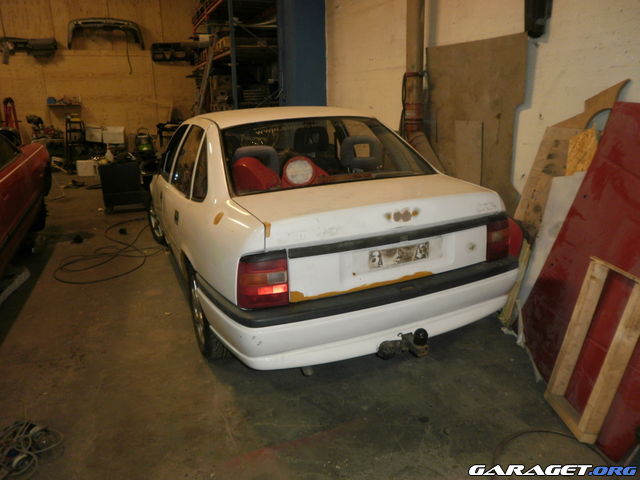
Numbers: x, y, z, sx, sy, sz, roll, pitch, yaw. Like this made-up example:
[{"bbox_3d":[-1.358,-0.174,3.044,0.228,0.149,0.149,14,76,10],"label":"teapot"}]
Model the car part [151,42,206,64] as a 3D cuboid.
[{"bbox_3d":[-3.392,-4.614,11.836,1.400,0.450,0.380,-7,16,-19],"label":"car part"}]

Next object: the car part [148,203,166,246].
[{"bbox_3d":[-1.625,-0.227,5.109,0.200,0.600,0.600,-8,17,-22],"label":"car part"}]

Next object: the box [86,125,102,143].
[{"bbox_3d":[-5.395,-2.543,11.500,0.360,0.380,0.340,-7,16,-19],"label":"box"}]

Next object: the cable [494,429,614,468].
[{"bbox_3d":[0.924,0.870,1.997,0.500,0.015,0.270,-2,15,0],"label":"cable"}]

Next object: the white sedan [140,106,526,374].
[{"bbox_3d":[-0.481,-0.393,4.099,1.700,1.400,4.380,-8,17,-22],"label":"white sedan"}]

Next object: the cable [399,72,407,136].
[{"bbox_3d":[0.764,-1.254,4.450,0.090,0.620,0.100,-7,16,-19],"label":"cable"}]

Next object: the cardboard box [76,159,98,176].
[{"bbox_3d":[-5.345,-1.648,11.050,0.400,0.360,0.300,-5,16,-12],"label":"cardboard box"}]

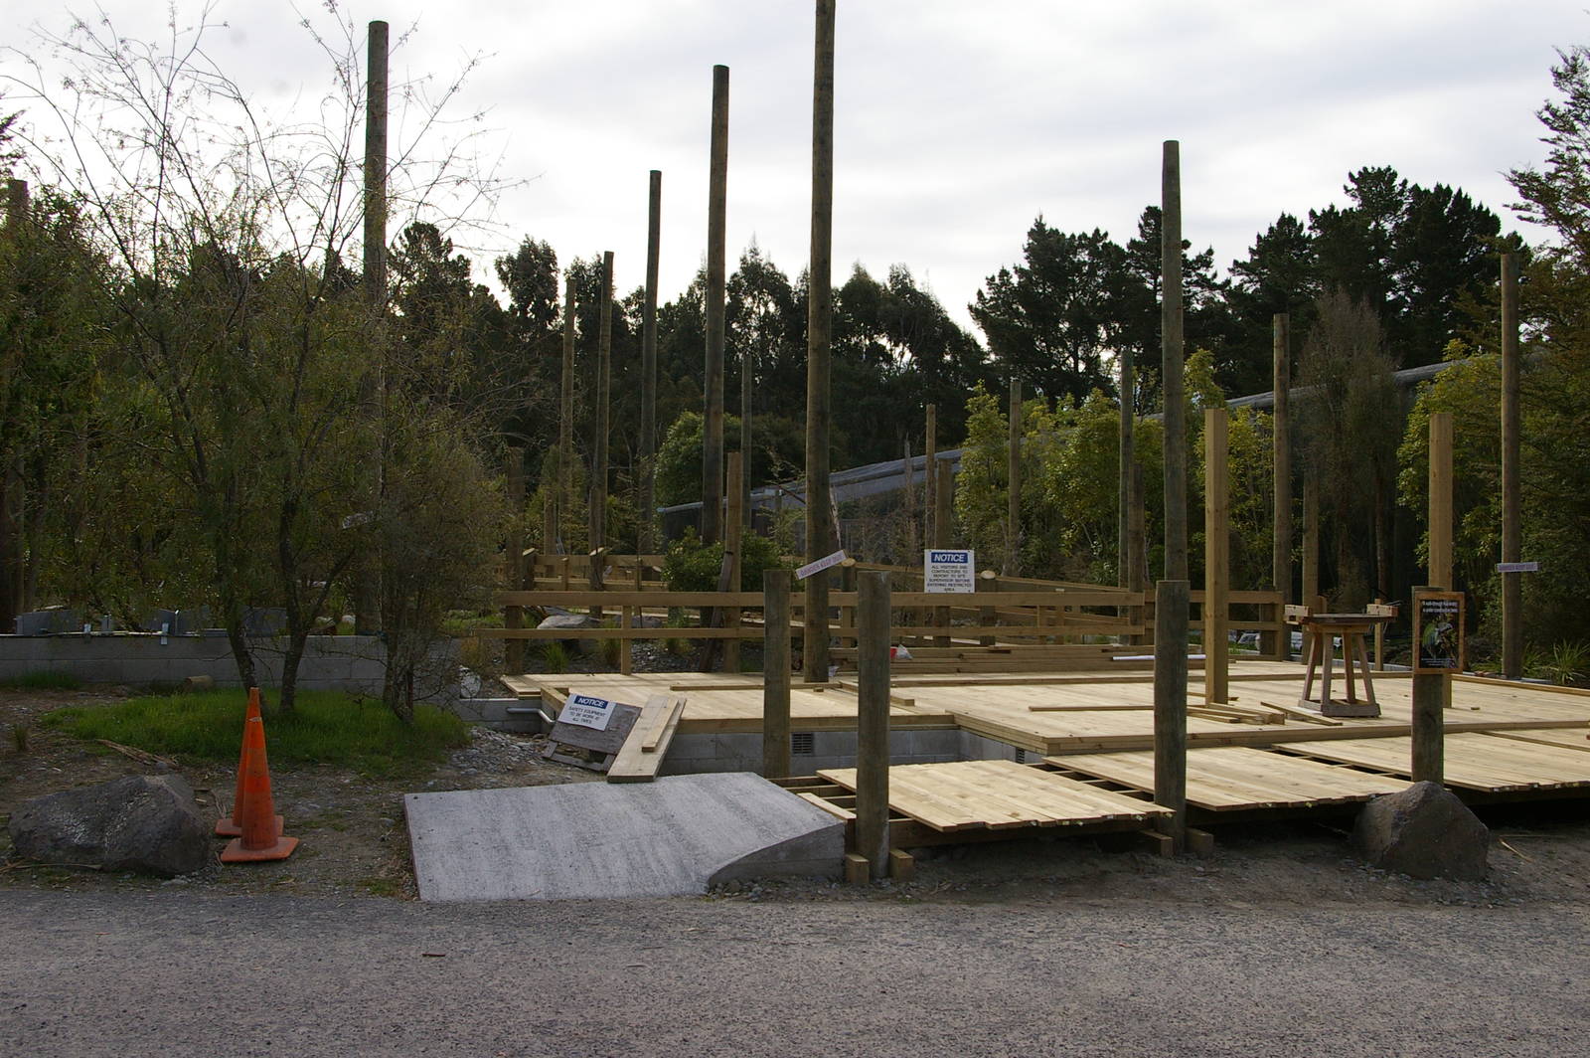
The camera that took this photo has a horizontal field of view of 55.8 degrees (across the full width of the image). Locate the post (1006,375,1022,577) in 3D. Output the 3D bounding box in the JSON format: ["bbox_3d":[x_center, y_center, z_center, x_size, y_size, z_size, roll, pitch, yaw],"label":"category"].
[{"bbox_3d":[3.494,-0.704,23.973,0.190,3.440,0.190,1,-1,-18],"label":"post"}]

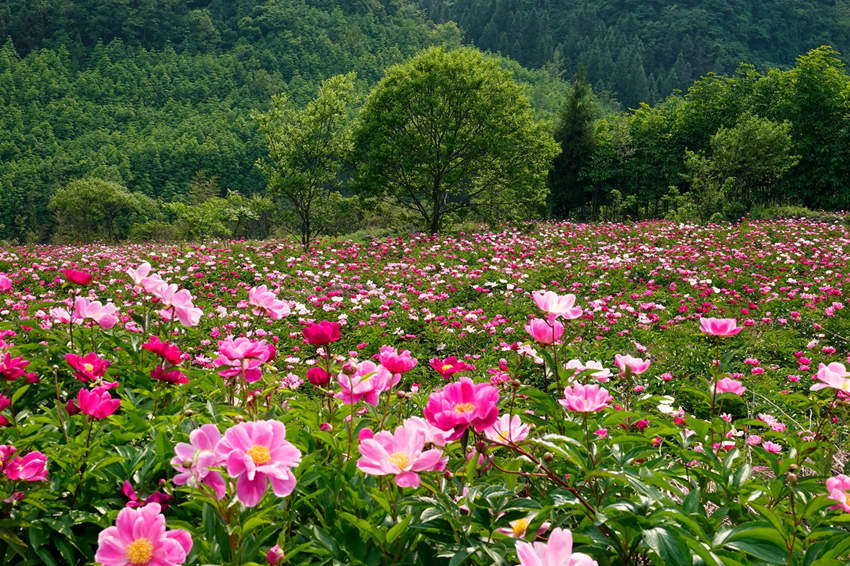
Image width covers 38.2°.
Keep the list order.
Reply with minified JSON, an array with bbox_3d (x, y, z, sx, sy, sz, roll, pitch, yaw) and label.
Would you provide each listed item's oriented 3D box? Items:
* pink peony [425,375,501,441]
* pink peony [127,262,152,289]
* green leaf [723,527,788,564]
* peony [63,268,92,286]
[{"bbox_3d":[0.053,0.179,1.750,0.108,0.091,0.090,0,3,6],"label":"pink peony"},{"bbox_3d":[-0.861,-0.023,3.700,0.080,0.078,0.080,1,2,17],"label":"pink peony"},{"bbox_3d":[0.524,0.417,1.950,0.110,0.055,0.060,0,2,0],"label":"green leaf"},{"bbox_3d":[-0.991,-0.016,3.500,0.086,0.051,0.085,0,3,0],"label":"peony"}]

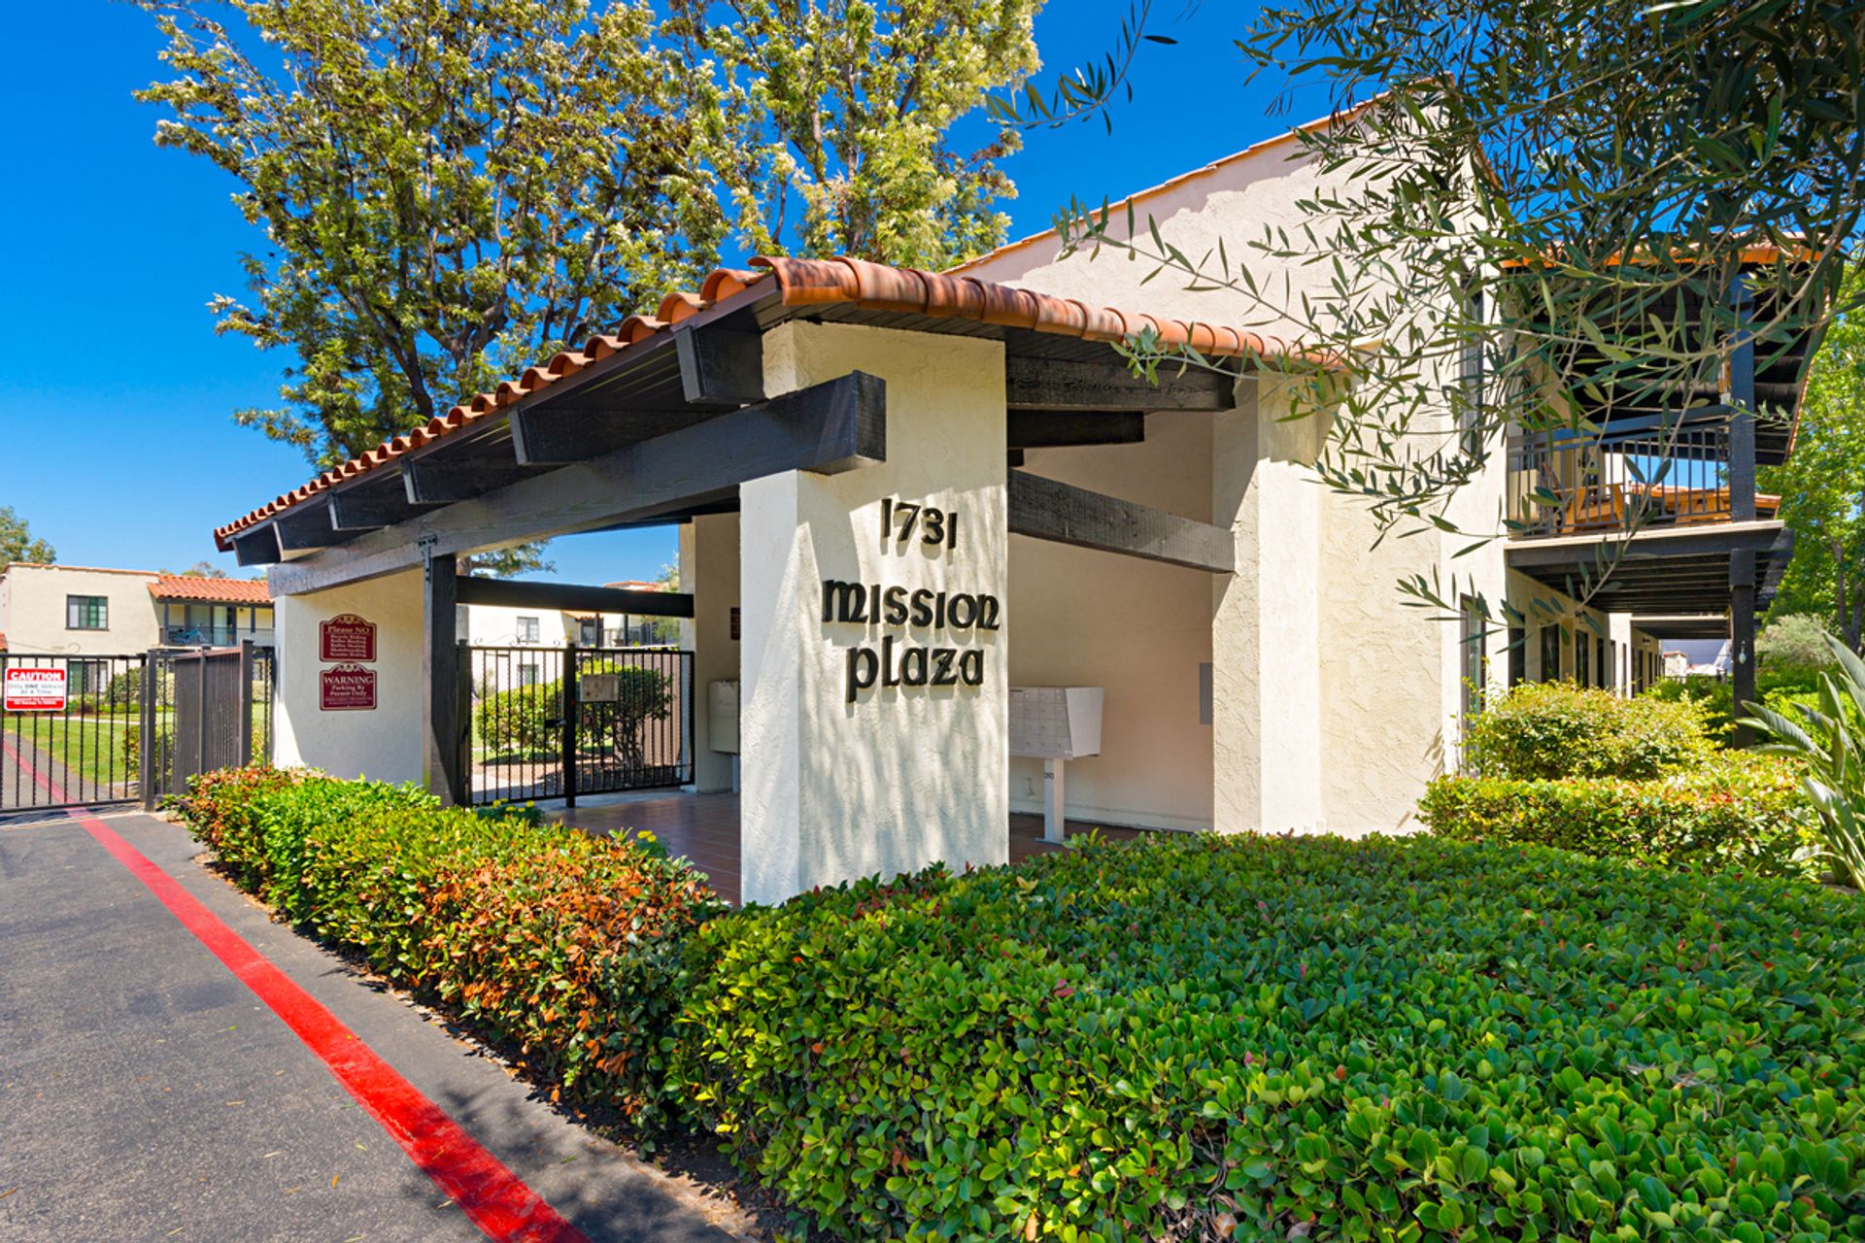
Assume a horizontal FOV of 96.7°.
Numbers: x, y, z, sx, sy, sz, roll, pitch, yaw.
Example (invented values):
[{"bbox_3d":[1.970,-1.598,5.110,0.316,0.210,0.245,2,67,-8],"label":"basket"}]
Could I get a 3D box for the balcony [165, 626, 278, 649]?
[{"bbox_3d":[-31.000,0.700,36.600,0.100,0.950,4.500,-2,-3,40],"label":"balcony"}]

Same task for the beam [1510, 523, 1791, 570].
[{"bbox_3d":[5.890,-0.630,6.970,1.760,0.220,0.110,-2,-3,41],"label":"beam"}]

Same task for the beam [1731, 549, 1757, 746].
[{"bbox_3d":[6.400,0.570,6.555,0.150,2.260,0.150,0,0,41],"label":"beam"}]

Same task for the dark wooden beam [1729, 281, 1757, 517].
[{"bbox_3d":[6.400,-1.750,6.555,0.150,1.930,0.150,0,0,41],"label":"dark wooden beam"}]

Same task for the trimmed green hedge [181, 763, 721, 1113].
[{"bbox_3d":[-3.550,1.500,5.300,6.500,0.660,0.740,-2,-3,40],"label":"trimmed green hedge"}]

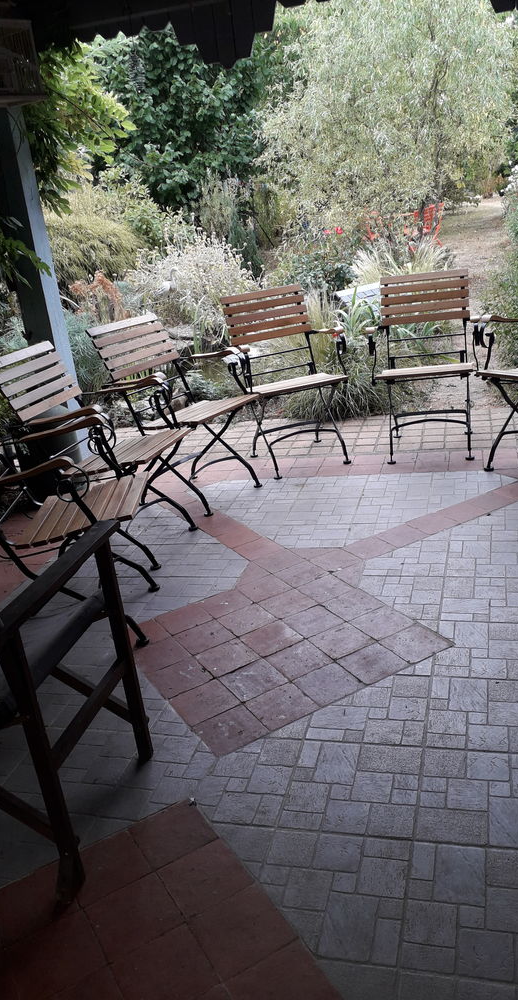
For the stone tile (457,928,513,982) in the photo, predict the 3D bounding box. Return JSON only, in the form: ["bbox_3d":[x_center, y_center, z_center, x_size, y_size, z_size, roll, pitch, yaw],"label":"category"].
[{"bbox_3d":[0.422,0.852,1.449,0.099,0.020,0.098,-1,22,18],"label":"stone tile"}]

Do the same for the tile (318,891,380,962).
[{"bbox_3d":[0.177,0.832,1.511,0.095,0.020,0.142,-1,22,17],"label":"tile"}]

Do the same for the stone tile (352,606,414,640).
[{"bbox_3d":[0.399,0.410,2.550,0.160,0.020,0.160,-18,23,-26],"label":"stone tile"}]

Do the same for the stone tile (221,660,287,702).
[{"bbox_3d":[-0.016,0.547,2.334,0.160,0.020,0.160,-18,23,-26],"label":"stone tile"}]

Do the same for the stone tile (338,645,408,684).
[{"bbox_3d":[0.351,0.505,2.385,0.163,0.020,0.163,-18,23,-25],"label":"stone tile"}]

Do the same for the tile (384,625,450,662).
[{"bbox_3d":[0.482,0.450,2.413,0.160,0.020,0.160,-18,23,-26],"label":"tile"}]

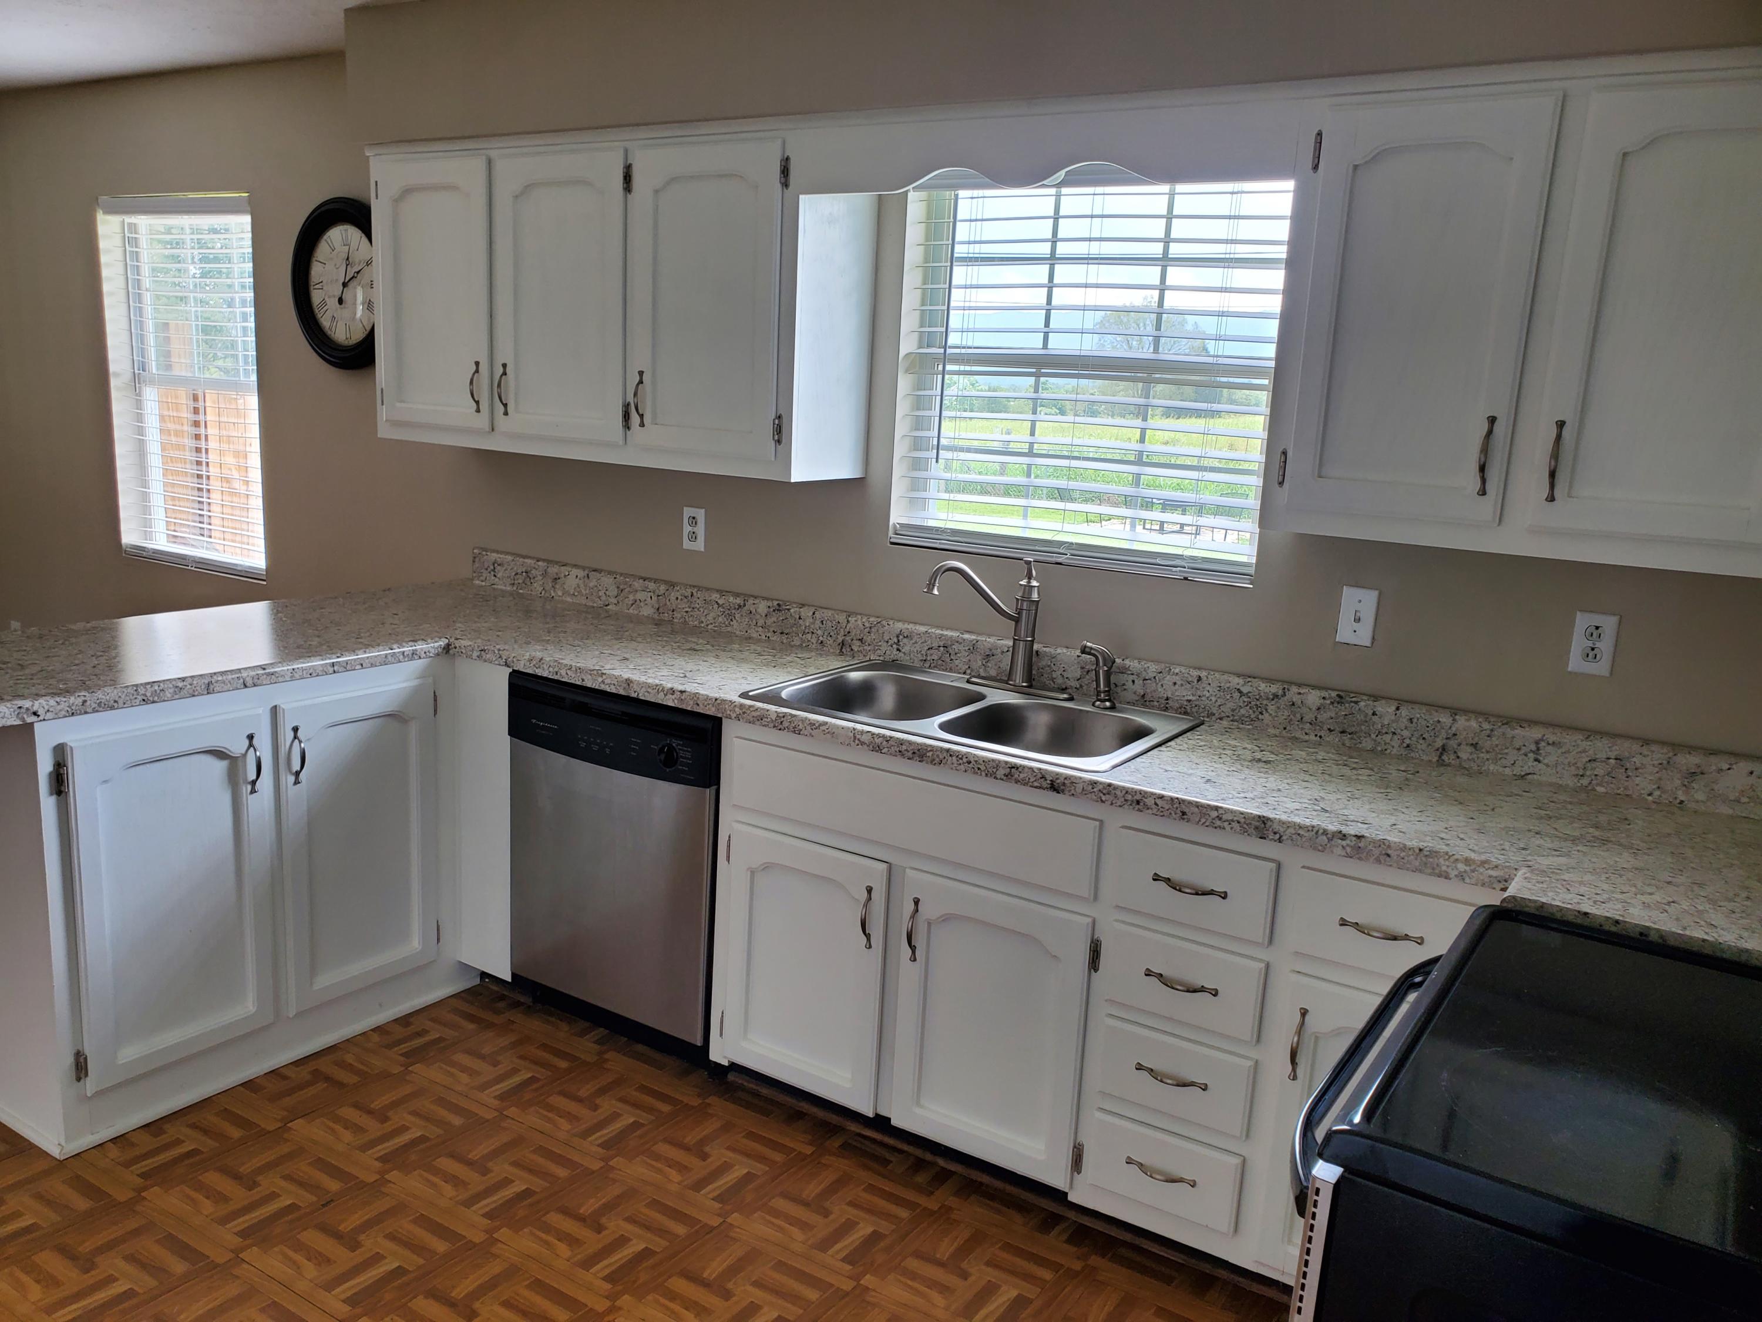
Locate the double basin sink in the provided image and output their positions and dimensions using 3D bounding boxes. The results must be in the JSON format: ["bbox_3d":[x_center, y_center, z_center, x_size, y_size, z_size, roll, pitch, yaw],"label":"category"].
[{"bbox_3d":[0.191,0.188,2.820,0.842,0.186,0.545,10,14,31],"label":"double basin sink"}]

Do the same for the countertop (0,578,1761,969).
[{"bbox_3d":[-0.184,0.174,2.450,3.715,0.043,1.670,10,14,31],"label":"countertop"}]

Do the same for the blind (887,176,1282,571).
[{"bbox_3d":[0.454,-0.665,2.961,0.899,0.889,0.100,10,14,31],"label":"blind"}]

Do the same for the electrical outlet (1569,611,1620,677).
[{"bbox_3d":[1.319,-0.031,2.448,0.070,0.114,0.008,10,14,31],"label":"electrical outlet"}]

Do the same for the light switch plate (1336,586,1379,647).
[{"bbox_3d":[0.960,-0.089,2.666,0.070,0.115,0.013,10,14,31],"label":"light switch plate"}]

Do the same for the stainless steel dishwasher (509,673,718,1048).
[{"bbox_3d":[-0.468,0.440,3.281,0.607,0.843,0.612,10,14,31],"label":"stainless steel dishwasher"}]

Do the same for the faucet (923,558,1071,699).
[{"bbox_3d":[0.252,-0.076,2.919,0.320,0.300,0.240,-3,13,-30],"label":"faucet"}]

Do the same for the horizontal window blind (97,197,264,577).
[{"bbox_3d":[-2.497,-0.988,4.772,0.915,1.307,0.055,10,14,31],"label":"horizontal window blind"}]

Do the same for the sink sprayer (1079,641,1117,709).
[{"bbox_3d":[0.470,0.035,2.846,0.100,0.142,0.043,-2,13,-26],"label":"sink sprayer"}]

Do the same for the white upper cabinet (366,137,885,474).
[{"bbox_3d":[-0.714,-0.908,3.411,1.437,0.759,0.330,10,14,31],"label":"white upper cabinet"}]

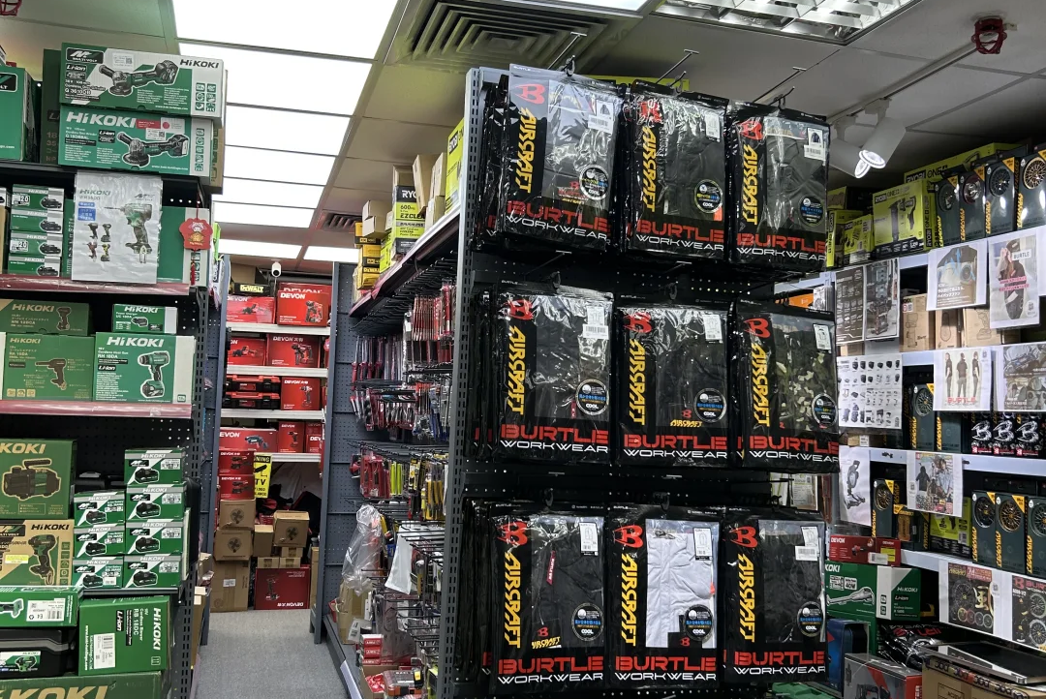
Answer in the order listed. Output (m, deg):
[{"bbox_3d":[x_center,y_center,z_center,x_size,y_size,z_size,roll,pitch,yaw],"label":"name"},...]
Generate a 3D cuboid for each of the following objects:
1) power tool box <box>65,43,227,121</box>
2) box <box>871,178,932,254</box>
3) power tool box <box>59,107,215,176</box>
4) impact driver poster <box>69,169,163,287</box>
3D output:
[{"bbox_3d":[-1.045,-0.723,2.896,0.408,0.162,0.130,3,-4,-15],"label":"power tool box"},{"bbox_3d":[1.415,-0.475,3.874,0.065,0.245,0.292,3,-4,-15],"label":"box"},{"bbox_3d":[-1.042,-0.549,2.844,0.380,0.155,0.115,3,-4,-15],"label":"power tool box"},{"bbox_3d":[-1.098,-0.322,2.829,0.215,0.295,0.012,3,-4,-15],"label":"impact driver poster"}]

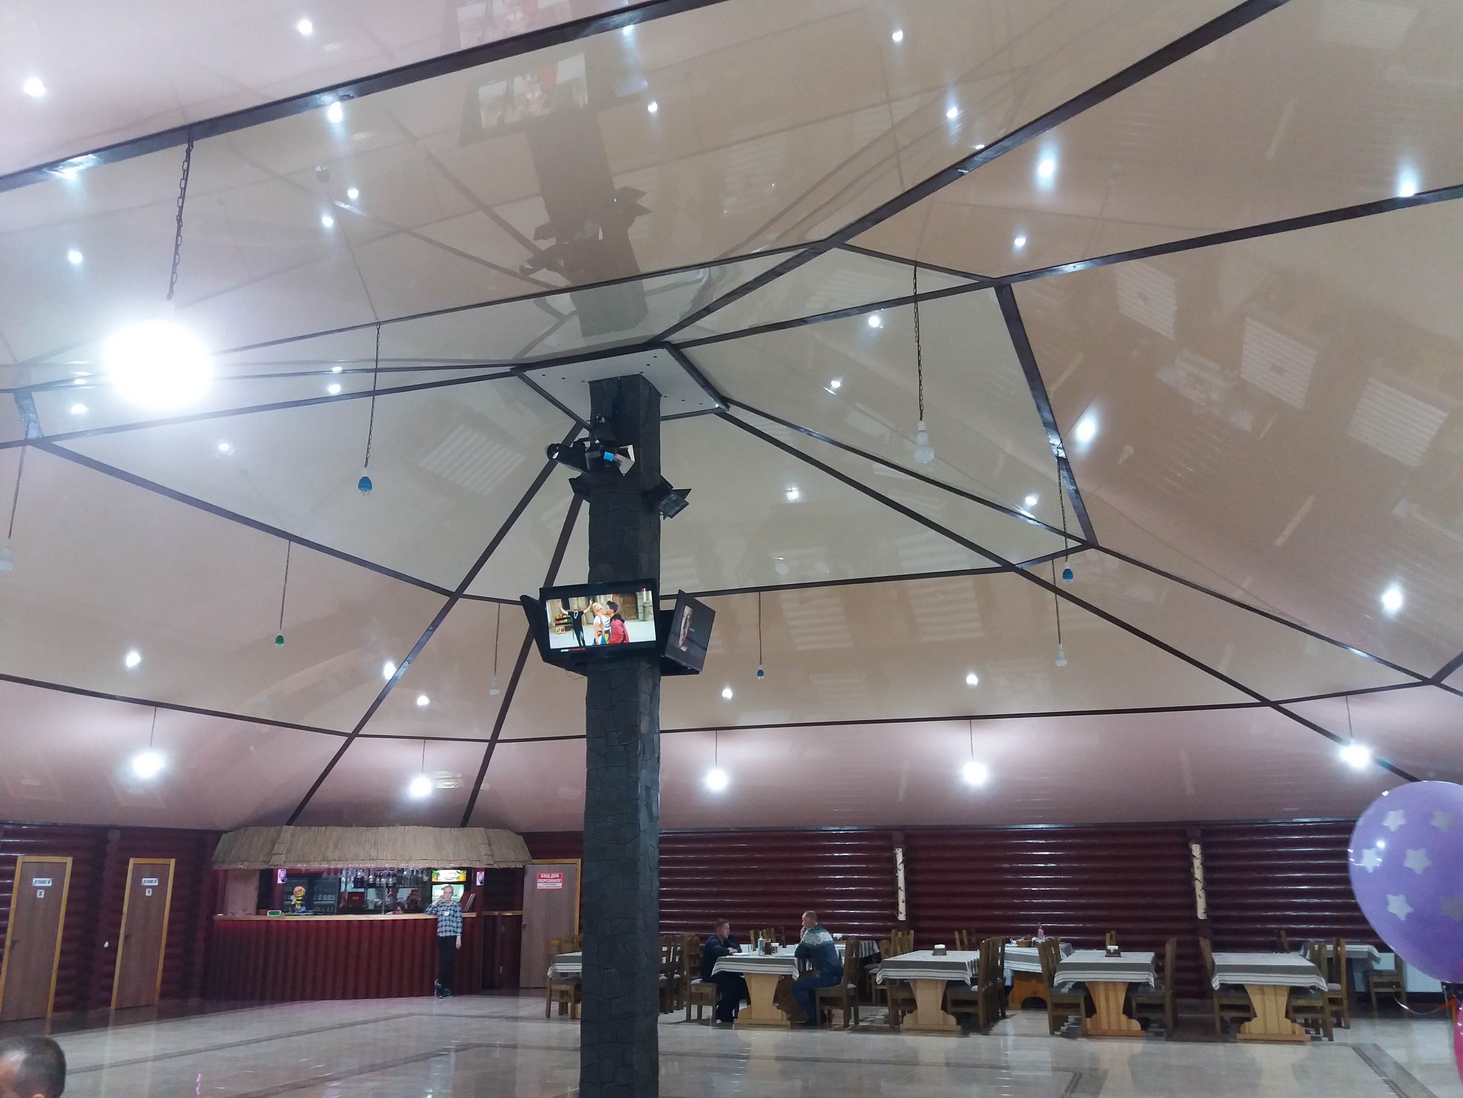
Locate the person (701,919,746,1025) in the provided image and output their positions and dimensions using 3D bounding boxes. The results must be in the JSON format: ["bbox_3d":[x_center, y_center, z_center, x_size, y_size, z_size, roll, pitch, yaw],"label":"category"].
[{"bbox_3d":[-0.085,5.354,15.088,0.650,1.230,0.500,-6,-17,19],"label":"person"}]

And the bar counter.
[{"bbox_3d":[-5.597,5.955,17.329,3.750,1.160,0.800,3,-16,-11],"label":"bar counter"}]

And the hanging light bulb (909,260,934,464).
[{"bbox_3d":[0.881,-0.871,5.538,0.088,0.993,0.088,-6,-16,19],"label":"hanging light bulb"}]

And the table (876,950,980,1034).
[{"bbox_3d":[2.509,5.257,14.135,0.970,0.760,1.820,-6,-16,19],"label":"table"}]

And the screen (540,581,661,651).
[{"bbox_3d":[-0.928,0.509,8.463,0.890,0.515,0.080,-6,-4,19],"label":"screen"}]

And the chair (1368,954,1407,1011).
[{"bbox_3d":[8.726,5.632,15.835,0.470,0.980,0.450,-6,-17,19],"label":"chair"}]

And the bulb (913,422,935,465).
[{"bbox_3d":[0.997,-0.552,6.145,0.105,0.235,0.105,0,-16,0],"label":"bulb"}]

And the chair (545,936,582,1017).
[{"bbox_3d":[-2.135,5.648,15.648,0.480,1.000,0.450,-6,-17,19],"label":"chair"}]

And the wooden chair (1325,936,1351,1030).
[{"bbox_3d":[6.980,5.112,14.000,0.480,1.000,0.450,-6,-17,19],"label":"wooden chair"}]

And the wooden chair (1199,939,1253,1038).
[{"bbox_3d":[5.489,4.840,13.129,0.500,1.000,0.430,-6,-16,19],"label":"wooden chair"}]

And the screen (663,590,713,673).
[{"bbox_3d":[-0.337,0.618,8.849,0.080,0.485,0.830,9,-11,23],"label":"screen"}]

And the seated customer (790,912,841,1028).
[{"bbox_3d":[1.055,5.143,14.540,0.660,1.330,0.520,-6,-17,19],"label":"seated customer"}]

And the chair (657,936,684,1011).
[{"bbox_3d":[-0.941,5.841,16.356,0.480,1.000,0.450,-6,-17,19],"label":"chair"}]

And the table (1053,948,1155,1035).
[{"bbox_3d":[4.400,5.123,13.674,0.970,0.760,1.820,-6,-16,19],"label":"table"}]

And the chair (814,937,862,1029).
[{"bbox_3d":[1.279,5.271,14.411,0.480,1.000,0.450,-6,-17,19],"label":"chair"}]

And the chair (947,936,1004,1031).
[{"bbox_3d":[2.745,5.014,13.725,0.500,1.000,0.430,-6,-16,19],"label":"chair"}]

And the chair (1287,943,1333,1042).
[{"bbox_3d":[6.278,4.841,13.013,0.480,0.990,0.450,-6,-17,19],"label":"chair"}]

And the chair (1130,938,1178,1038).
[{"bbox_3d":[4.685,4.839,13.114,0.500,1.000,0.430,-6,-16,19],"label":"chair"}]

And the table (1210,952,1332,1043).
[{"bbox_3d":[6.093,5.100,13.515,1.030,0.770,2.100,-6,-17,19],"label":"table"}]

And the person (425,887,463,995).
[{"bbox_3d":[-4.535,6.224,18.849,0.570,1.680,0.360,0,-16,-3],"label":"person"}]

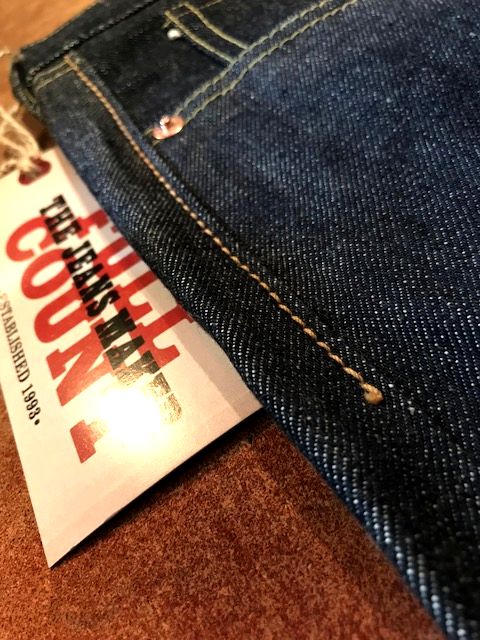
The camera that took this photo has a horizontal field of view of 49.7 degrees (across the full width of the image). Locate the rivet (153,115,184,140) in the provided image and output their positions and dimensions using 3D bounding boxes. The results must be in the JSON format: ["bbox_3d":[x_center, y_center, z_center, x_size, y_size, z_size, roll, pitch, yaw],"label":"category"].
[{"bbox_3d":[-0.020,-0.054,0.144,0.009,0.003,0.009,-7,57,12],"label":"rivet"}]

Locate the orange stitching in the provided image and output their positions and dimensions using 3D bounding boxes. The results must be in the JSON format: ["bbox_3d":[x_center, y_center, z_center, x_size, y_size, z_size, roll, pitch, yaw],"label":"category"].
[{"bbox_3d":[-0.019,-0.038,0.134,0.005,0.003,0.162,-34,56,-6],"label":"orange stitching"}]

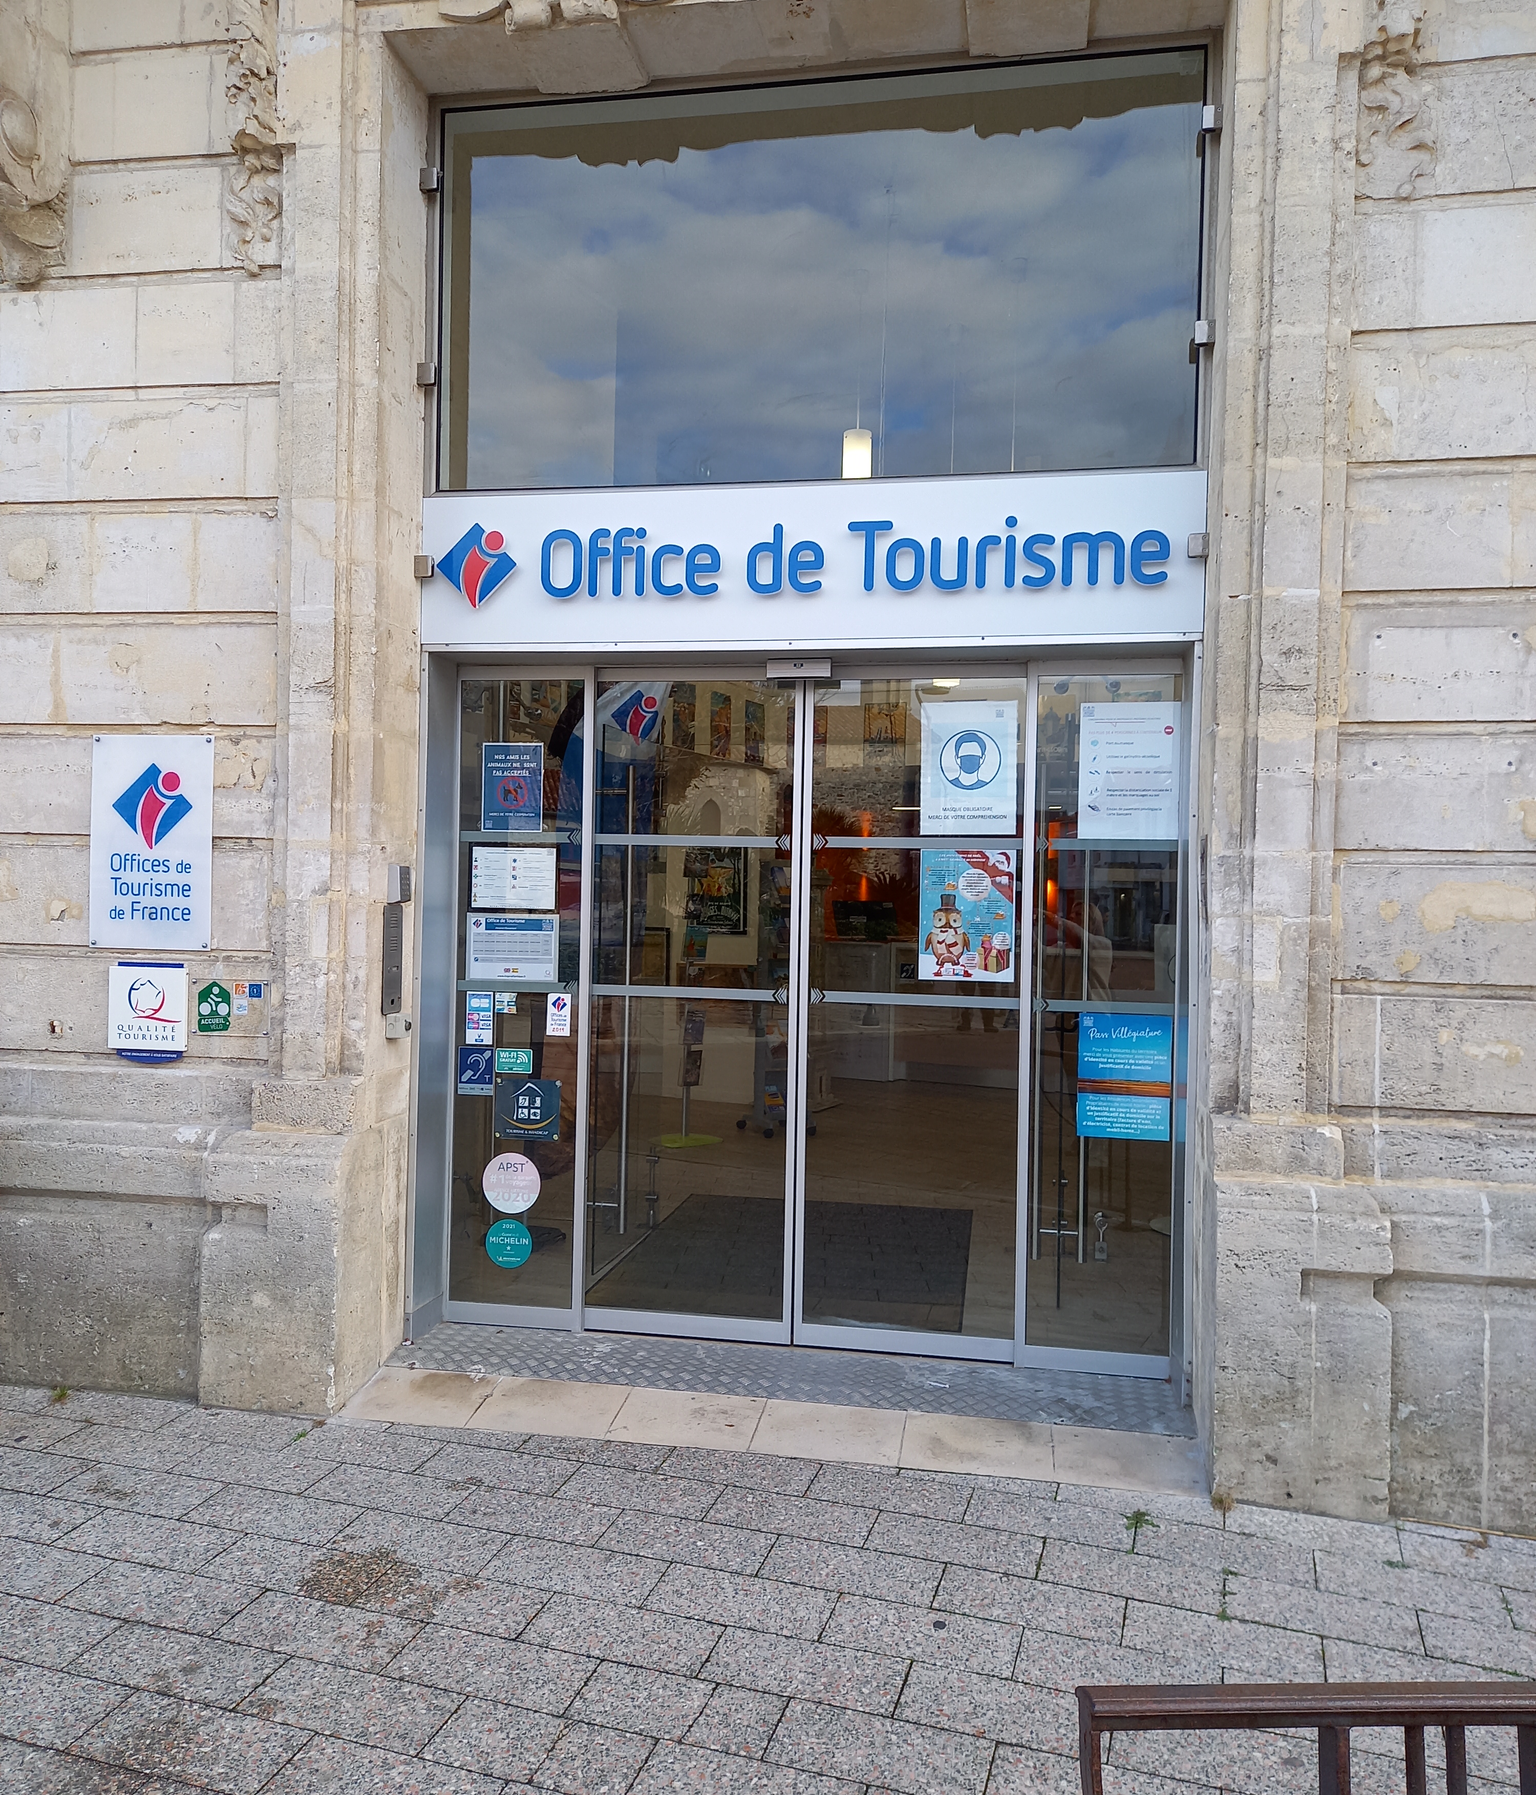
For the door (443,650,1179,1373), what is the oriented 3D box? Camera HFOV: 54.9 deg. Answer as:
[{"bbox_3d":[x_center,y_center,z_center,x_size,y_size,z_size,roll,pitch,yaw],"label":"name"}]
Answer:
[{"bbox_3d":[0.103,0.339,4.782,2.349,2.215,0.120,1,0,11],"label":"door"}]

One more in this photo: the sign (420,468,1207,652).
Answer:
[{"bbox_3d":[0.086,-1.003,4.500,2.391,0.493,0.070,1,0,11],"label":"sign"}]

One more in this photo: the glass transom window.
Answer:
[{"bbox_3d":[0.108,-1.877,4.509,2.339,1.215,0.070,1,0,11],"label":"glass transom window"}]

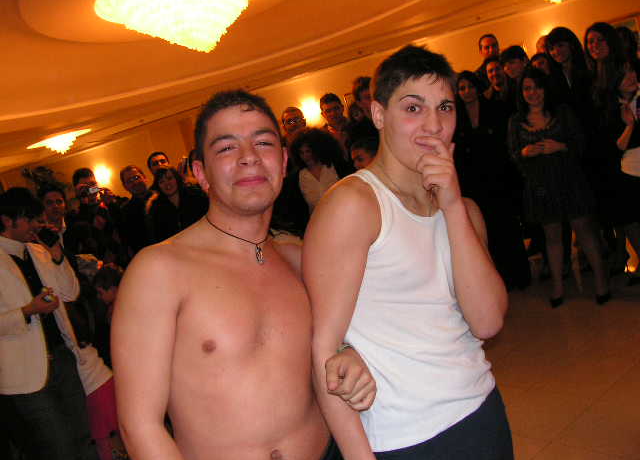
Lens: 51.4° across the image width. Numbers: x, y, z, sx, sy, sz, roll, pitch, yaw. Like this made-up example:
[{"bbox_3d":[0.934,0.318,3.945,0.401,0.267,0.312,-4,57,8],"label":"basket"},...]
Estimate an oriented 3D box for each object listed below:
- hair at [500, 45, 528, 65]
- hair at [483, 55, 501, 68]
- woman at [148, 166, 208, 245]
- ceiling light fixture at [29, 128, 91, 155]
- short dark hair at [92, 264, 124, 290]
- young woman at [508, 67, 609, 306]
[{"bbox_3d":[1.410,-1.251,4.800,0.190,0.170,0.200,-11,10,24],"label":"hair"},{"bbox_3d":[1.290,-1.238,4.950,0.170,0.150,0.190,-15,9,3],"label":"hair"},{"bbox_3d":[-0.831,0.341,4.678,0.460,1.600,0.320,-18,9,-14],"label":"woman"},{"bbox_3d":[-3.633,-1.209,9.300,0.930,0.240,0.930,-16,9,0],"label":"ceiling light fixture"},{"bbox_3d":[-1.112,0.255,3.500,0.170,0.160,0.180,-17,9,-11],"label":"short dark hair"},{"bbox_3d":[1.574,-0.291,4.450,0.500,1.600,0.360,-11,10,24],"label":"young woman"}]

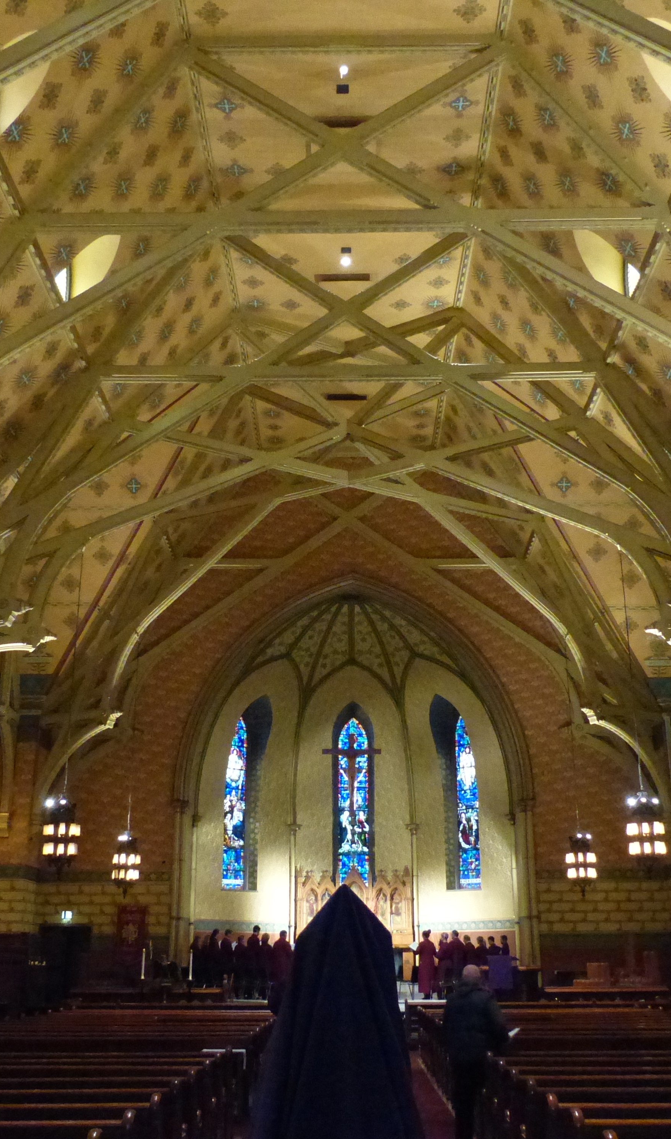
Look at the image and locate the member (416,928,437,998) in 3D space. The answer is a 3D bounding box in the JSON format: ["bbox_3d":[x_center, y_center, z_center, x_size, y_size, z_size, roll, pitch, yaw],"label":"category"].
[{"bbox_3d":[2.333,10.085,28.011,0.500,1.680,0.420,14,-24,-35],"label":"member"}]

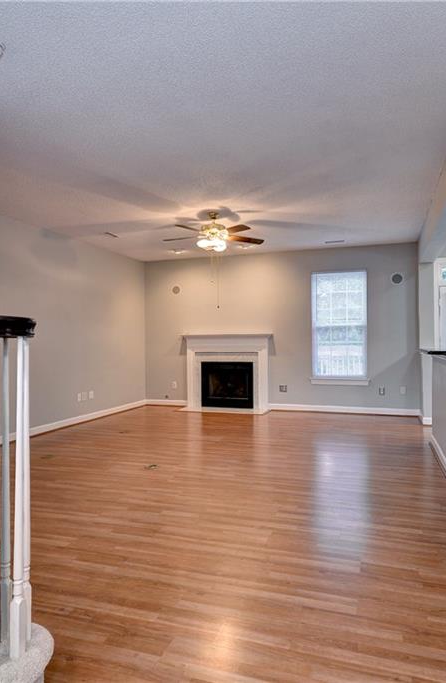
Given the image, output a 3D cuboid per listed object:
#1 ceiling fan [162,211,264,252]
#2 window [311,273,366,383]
[{"bbox_3d":[-0.096,-1.276,5.412,1.286,0.478,1.266,0,0,19],"label":"ceiling fan"},{"bbox_3d":[1.911,-0.249,7.471,0.887,1.784,0.100,0,0,19],"label":"window"}]

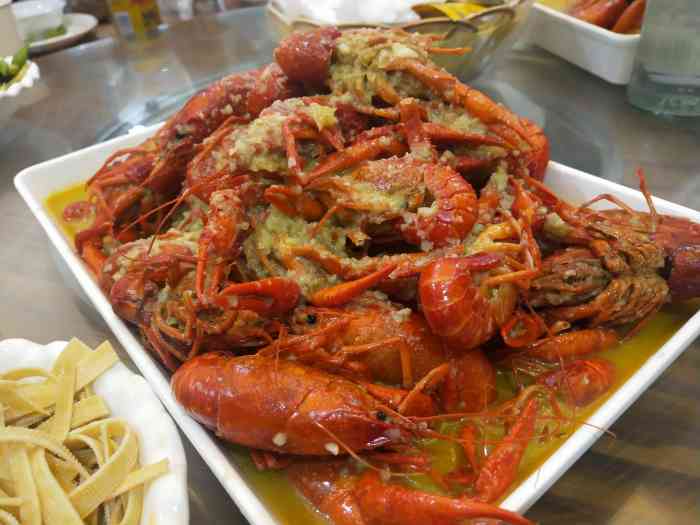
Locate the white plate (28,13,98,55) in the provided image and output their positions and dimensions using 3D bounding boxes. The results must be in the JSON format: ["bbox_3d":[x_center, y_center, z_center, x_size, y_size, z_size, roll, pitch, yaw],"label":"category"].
[{"bbox_3d":[-0.455,-0.297,0.823,0.230,0.024,0.230,-4,34,3],"label":"white plate"}]

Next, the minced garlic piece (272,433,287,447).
[{"bbox_3d":[-0.023,0.057,0.195,0.004,0.004,0.004,-6,38,0],"label":"minced garlic piece"}]

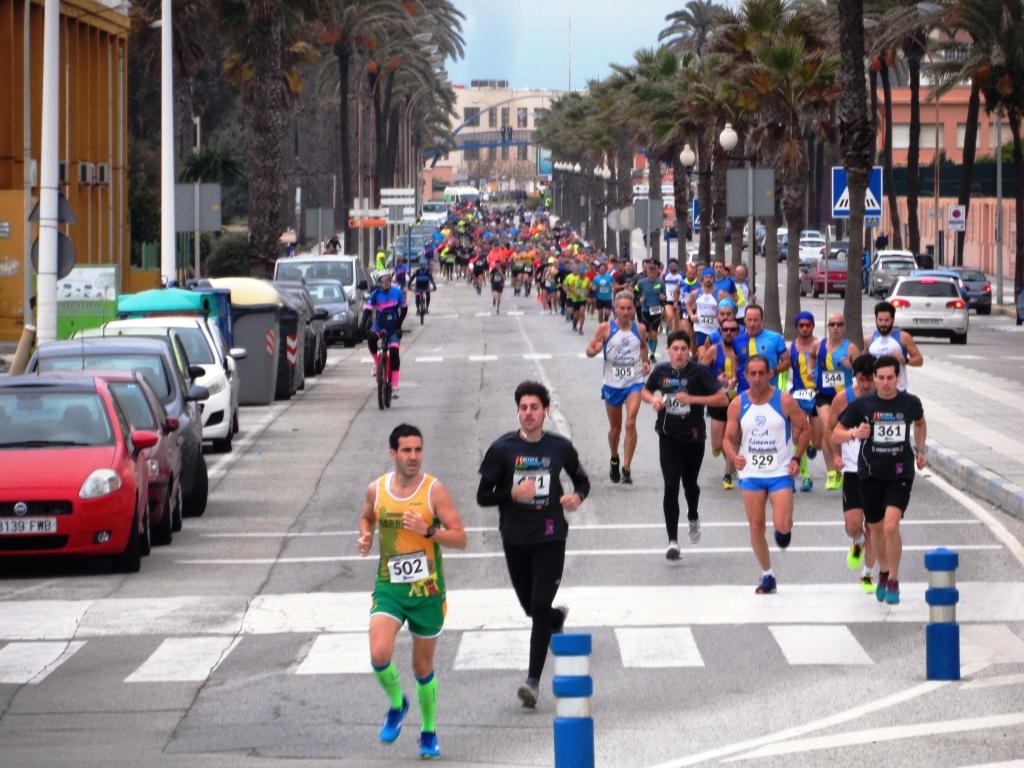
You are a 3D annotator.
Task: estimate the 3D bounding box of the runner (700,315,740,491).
[{"bbox_3d":[1.997,0.195,86.300,0.500,1.650,0.650,0,1,-1],"label":"runner"}]

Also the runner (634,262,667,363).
[{"bbox_3d":[2.412,-1.219,156.500,0.530,1.700,0.600,0,1,0],"label":"runner"}]

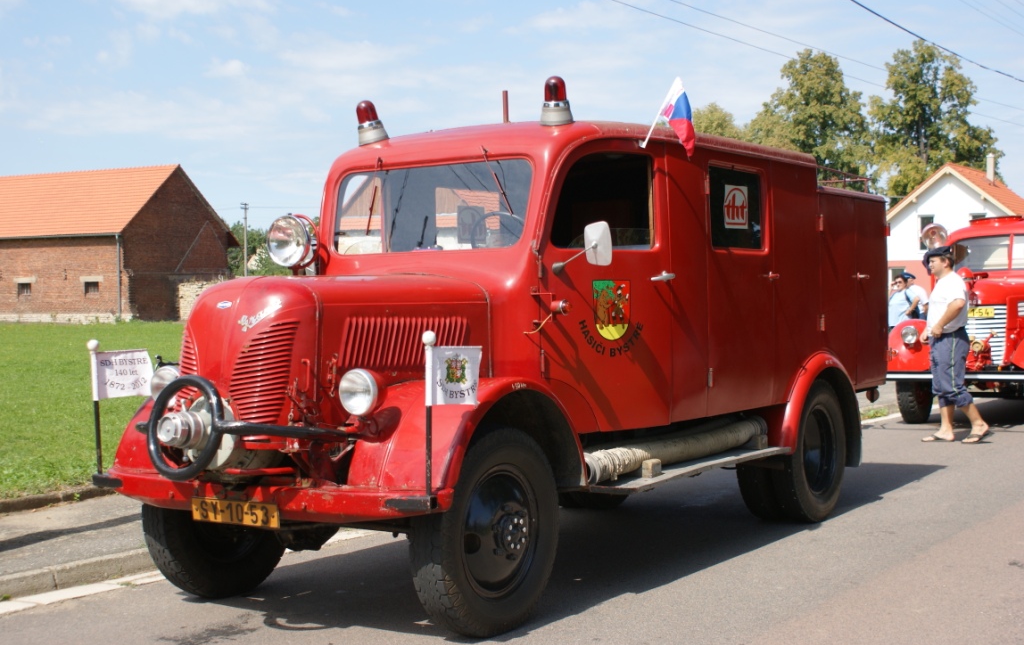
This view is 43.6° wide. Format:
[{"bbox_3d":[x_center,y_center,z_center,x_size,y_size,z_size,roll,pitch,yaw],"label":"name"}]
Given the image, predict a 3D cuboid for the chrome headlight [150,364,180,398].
[{"bbox_3d":[-1.537,0.287,5.823,0.190,0.190,0.140,-1,0,34],"label":"chrome headlight"}]

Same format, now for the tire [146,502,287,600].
[{"bbox_3d":[-1.428,0.913,6.323,0.215,0.870,0.870,-1,0,34],"label":"tire"}]

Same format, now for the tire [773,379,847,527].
[{"bbox_3d":[1.869,0.809,8.040,0.215,0.870,0.870,-1,0,34],"label":"tire"}]

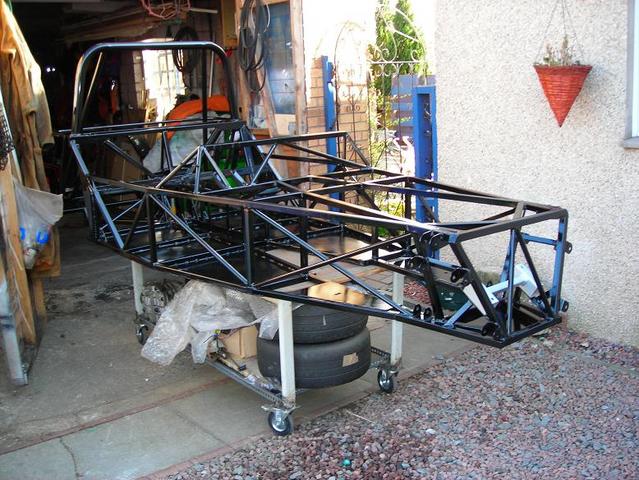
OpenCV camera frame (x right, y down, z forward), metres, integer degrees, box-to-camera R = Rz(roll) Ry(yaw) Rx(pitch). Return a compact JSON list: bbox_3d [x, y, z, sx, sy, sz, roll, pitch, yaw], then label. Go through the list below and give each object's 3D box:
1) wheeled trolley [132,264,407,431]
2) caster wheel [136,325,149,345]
[{"bbox_3d":[-0.364,0.401,3.942,0.762,0.640,1.697,-11,16,-36],"label":"wheeled trolley"},{"bbox_3d":[-1.097,0.587,4.349,0.045,0.128,0.122,-9,15,-31],"label":"caster wheel"}]

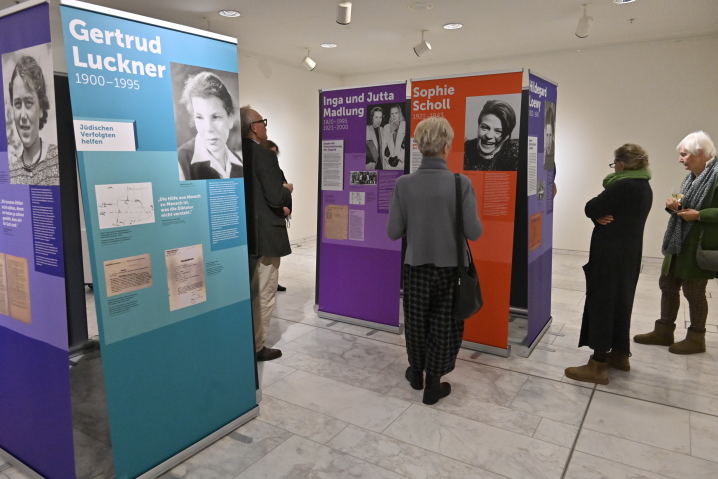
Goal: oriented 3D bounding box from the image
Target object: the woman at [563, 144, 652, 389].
[{"bbox_3d":[1.680,0.147,3.325,0.480,1.560,0.480,6,11,33],"label":"woman"}]

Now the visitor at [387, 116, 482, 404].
[{"bbox_3d":[0.455,0.116,3.127,0.550,1.690,0.420,3,9,17],"label":"visitor"}]

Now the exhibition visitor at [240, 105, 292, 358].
[{"bbox_3d":[-0.700,-0.030,3.650,0.420,1.820,0.500,-3,9,-15],"label":"exhibition visitor"}]

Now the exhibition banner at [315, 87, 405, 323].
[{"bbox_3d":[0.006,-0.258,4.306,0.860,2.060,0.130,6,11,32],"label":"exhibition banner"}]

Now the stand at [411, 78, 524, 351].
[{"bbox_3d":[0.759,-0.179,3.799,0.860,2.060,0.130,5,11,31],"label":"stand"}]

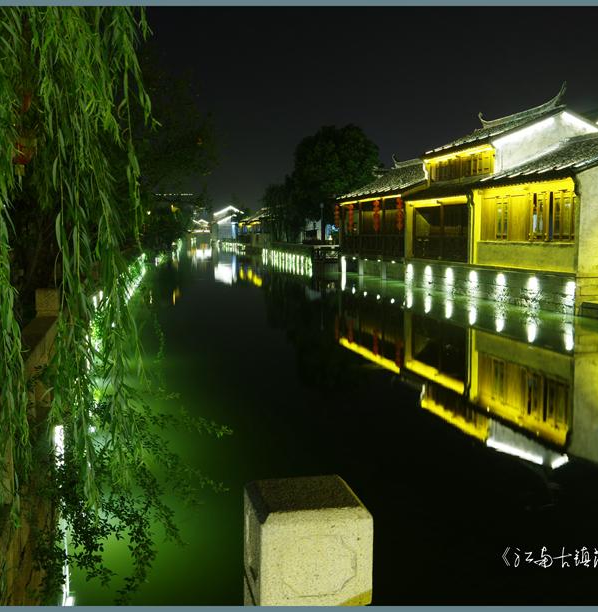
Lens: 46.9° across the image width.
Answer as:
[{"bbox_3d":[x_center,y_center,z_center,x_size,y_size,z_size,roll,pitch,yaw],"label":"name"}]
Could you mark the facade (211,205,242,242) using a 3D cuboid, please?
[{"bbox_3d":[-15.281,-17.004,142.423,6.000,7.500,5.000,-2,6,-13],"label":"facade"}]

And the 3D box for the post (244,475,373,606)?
[{"bbox_3d":[0.015,0.843,1.476,0.220,0.920,0.220,-2,6,-14],"label":"post"}]

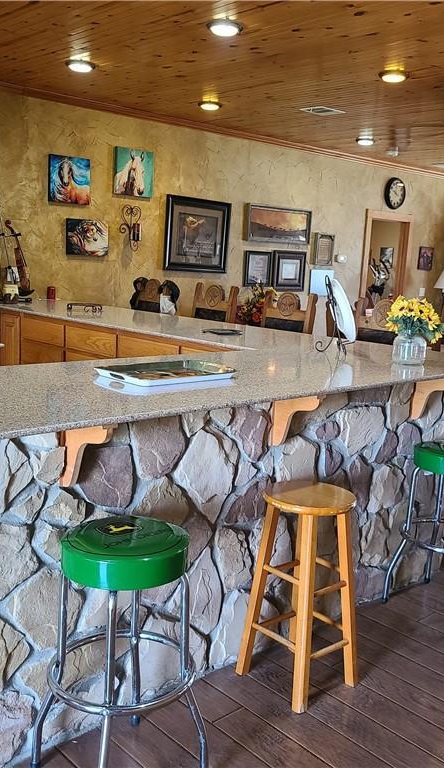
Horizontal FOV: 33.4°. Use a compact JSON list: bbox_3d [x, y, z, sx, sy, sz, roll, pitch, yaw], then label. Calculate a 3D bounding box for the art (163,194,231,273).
[{"bbox_3d":[-0.239,-1.493,7.457,0.860,0.720,0.050,-6,14,-43],"label":"art"}]

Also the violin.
[{"bbox_3d":[-1.628,-1.021,5.916,0.100,0.590,0.205,-14,14,-13],"label":"violin"}]

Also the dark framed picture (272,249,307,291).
[{"bbox_3d":[0.764,-1.290,8.472,0.540,0.450,0.040,-6,14,-43],"label":"dark framed picture"}]

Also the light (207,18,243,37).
[{"bbox_3d":[0.018,-1.956,4.068,0.200,0.035,0.200,3,10,-1],"label":"light"}]

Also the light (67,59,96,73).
[{"bbox_3d":[-0.962,-2.166,5.028,0.200,0.040,0.200,3,10,-1],"label":"light"}]

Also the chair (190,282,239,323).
[{"bbox_3d":[-0.242,-0.192,6.265,0.570,1.230,0.480,-6,14,-43],"label":"chair"}]

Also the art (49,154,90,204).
[{"bbox_3d":[-1.471,-1.966,7.155,0.439,0.430,0.043,-5,12,-41],"label":"art"}]

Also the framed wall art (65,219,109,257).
[{"bbox_3d":[-1.185,-1.286,6.513,0.425,0.300,0.035,-6,13,-43],"label":"framed wall art"}]

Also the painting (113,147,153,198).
[{"bbox_3d":[-0.910,-2.167,7.607,0.466,0.468,0.043,-5,12,-41],"label":"painting"}]

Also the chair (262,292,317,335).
[{"bbox_3d":[0.267,-0.035,5.419,0.560,1.245,0.480,-6,13,-43],"label":"chair"}]

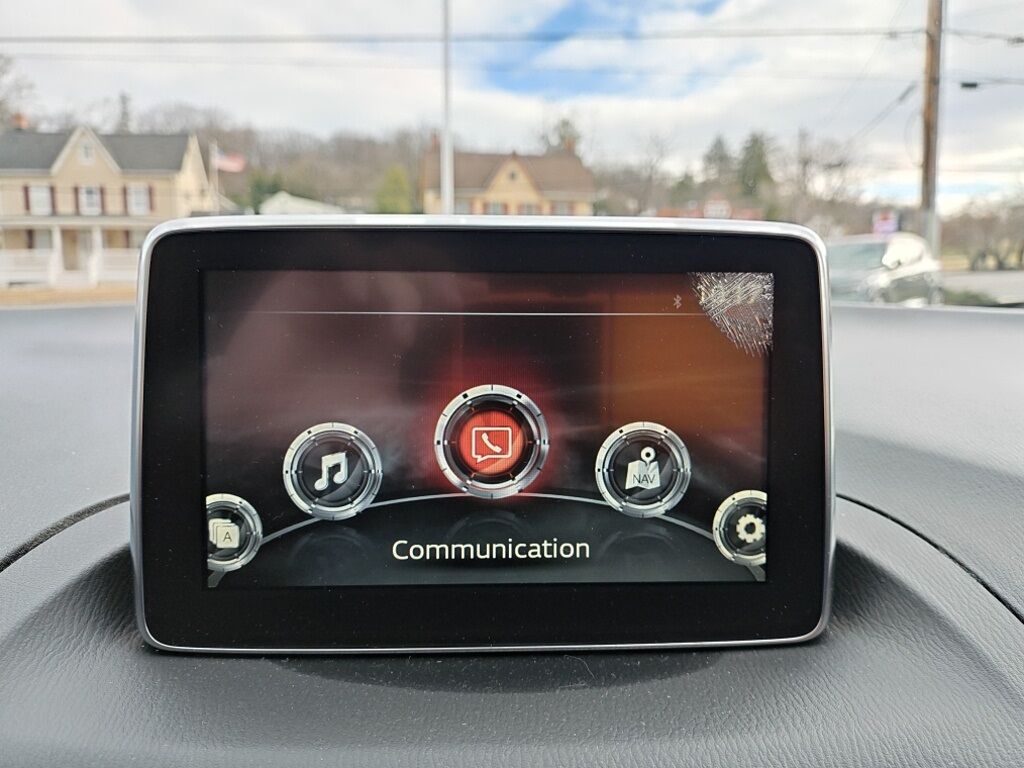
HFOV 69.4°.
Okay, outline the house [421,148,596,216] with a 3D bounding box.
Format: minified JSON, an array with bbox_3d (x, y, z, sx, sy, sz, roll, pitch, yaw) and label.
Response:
[{"bbox_3d":[-0.650,-12.600,55.400,12.000,9.200,9.000,-1,8,-7],"label":"house"}]

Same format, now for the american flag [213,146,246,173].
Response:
[{"bbox_3d":[-14.400,-11.500,38.000,1.600,1.100,0.250,-2,8,-12],"label":"american flag"}]

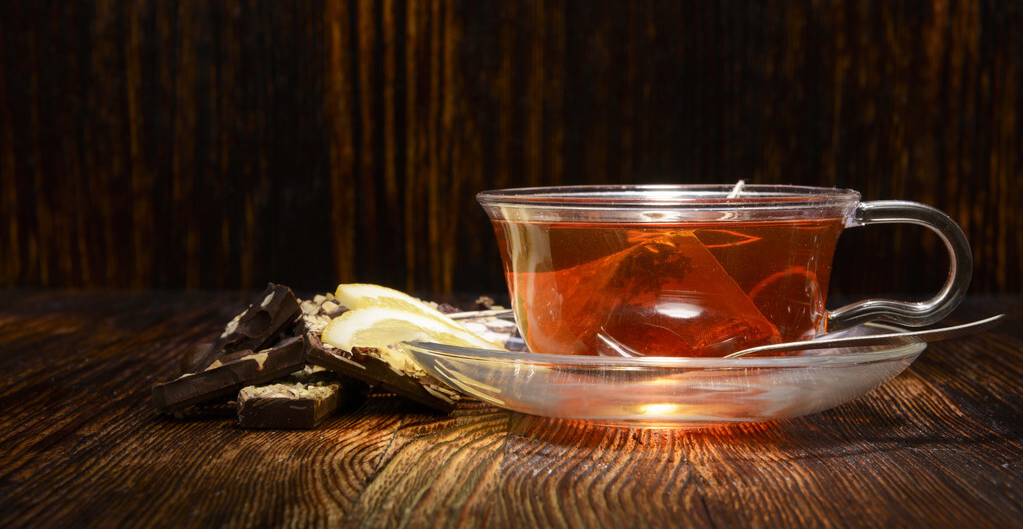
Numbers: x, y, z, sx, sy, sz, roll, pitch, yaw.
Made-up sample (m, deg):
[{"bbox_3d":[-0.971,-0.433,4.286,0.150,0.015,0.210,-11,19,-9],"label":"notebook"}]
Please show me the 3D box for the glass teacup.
[{"bbox_3d":[0.058,0.007,0.478,0.133,0.053,0.104,0,4,0],"label":"glass teacup"}]

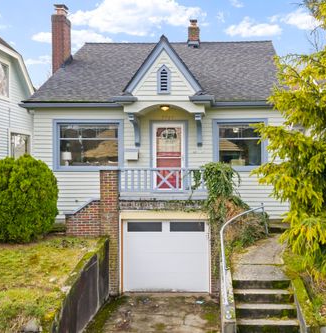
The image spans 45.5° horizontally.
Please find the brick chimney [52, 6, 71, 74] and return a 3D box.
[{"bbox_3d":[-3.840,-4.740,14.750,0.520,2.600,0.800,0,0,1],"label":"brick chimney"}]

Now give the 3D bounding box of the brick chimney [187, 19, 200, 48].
[{"bbox_3d":[1.360,-5.800,17.100,0.520,1.300,0.520,0,0,1],"label":"brick chimney"}]

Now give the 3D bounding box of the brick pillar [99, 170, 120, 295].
[{"bbox_3d":[-1.420,1.790,10.550,0.500,3.300,0.460,0,1,0],"label":"brick pillar"}]

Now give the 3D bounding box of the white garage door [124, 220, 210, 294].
[{"bbox_3d":[0.100,2.430,10.500,2.340,1.970,0.100,0,0,1],"label":"white garage door"}]

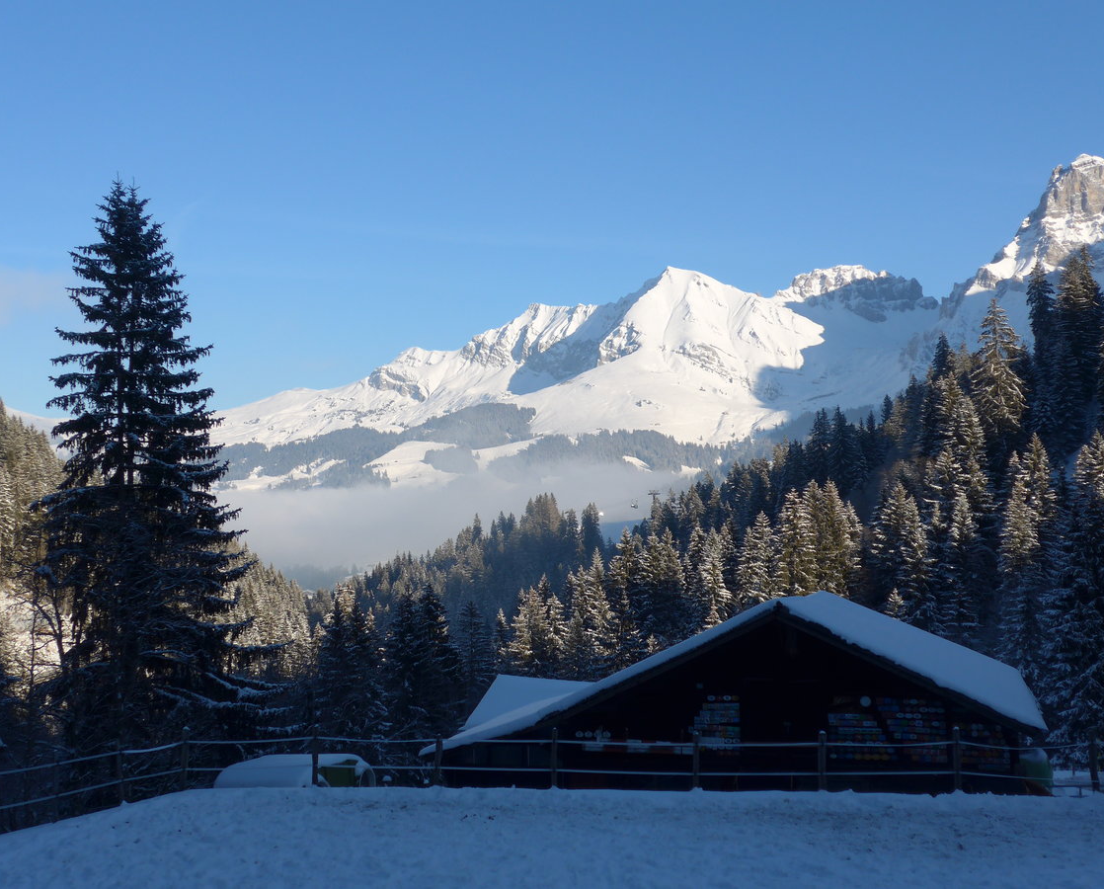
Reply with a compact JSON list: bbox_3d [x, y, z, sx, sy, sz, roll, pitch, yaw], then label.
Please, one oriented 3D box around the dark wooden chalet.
[{"bbox_3d":[5.800,6.798,42.959,15.300,5.600,13.000,-1,-4,15],"label":"dark wooden chalet"}]

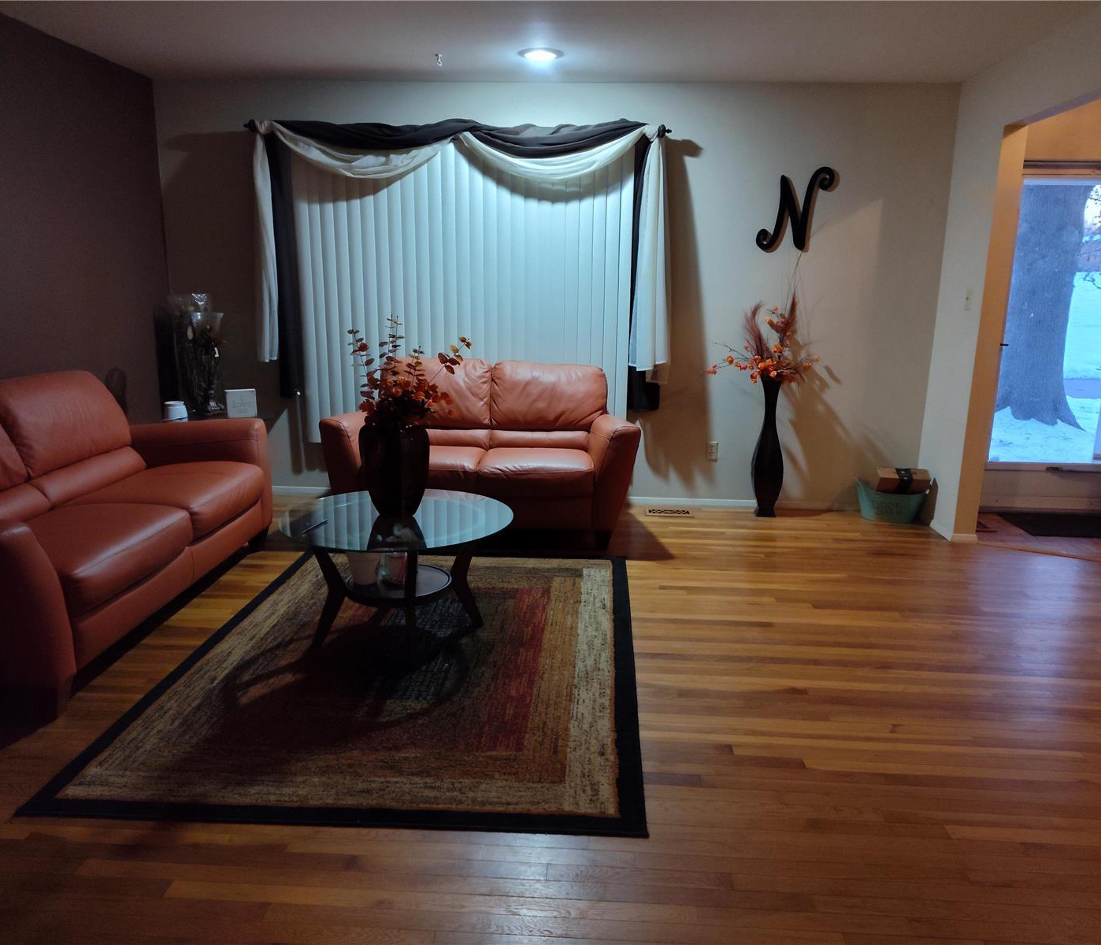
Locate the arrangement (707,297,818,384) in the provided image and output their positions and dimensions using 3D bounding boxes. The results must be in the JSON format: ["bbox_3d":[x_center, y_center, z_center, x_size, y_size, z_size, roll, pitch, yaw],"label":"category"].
[{"bbox_3d":[1.239,-0.761,4.840,0.620,0.500,0.400,2,13,3],"label":"arrangement"}]

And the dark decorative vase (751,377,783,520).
[{"bbox_3d":[1.318,-0.159,5.042,0.190,0.840,0.190,2,13,3],"label":"dark decorative vase"}]

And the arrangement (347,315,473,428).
[{"bbox_3d":[-0.534,-0.374,3.148,0.460,0.430,0.420,2,13,3],"label":"arrangement"}]

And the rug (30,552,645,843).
[{"bbox_3d":[-0.493,0.659,3.150,1.600,0.012,2.160,2,13,3],"label":"rug"}]

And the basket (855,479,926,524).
[{"bbox_3d":[2.021,0.162,5.012,0.400,0.245,0.250,2,13,3],"label":"basket"}]

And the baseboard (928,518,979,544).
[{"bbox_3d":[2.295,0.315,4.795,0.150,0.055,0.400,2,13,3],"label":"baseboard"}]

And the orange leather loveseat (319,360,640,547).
[{"bbox_3d":[-0.350,-0.147,4.737,1.640,0.900,0.870,2,13,3],"label":"orange leather loveseat"}]

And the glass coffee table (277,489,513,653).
[{"bbox_3d":[-0.588,0.397,3.271,0.890,0.470,0.890,2,13,3],"label":"glass coffee table"}]

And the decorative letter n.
[{"bbox_3d":[1.423,-1.524,4.850,0.440,0.470,0.030,2,13,3],"label":"decorative letter n"}]

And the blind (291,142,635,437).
[{"bbox_3d":[-0.528,-1.038,5.021,2.030,1.800,0.090,2,13,3],"label":"blind"}]

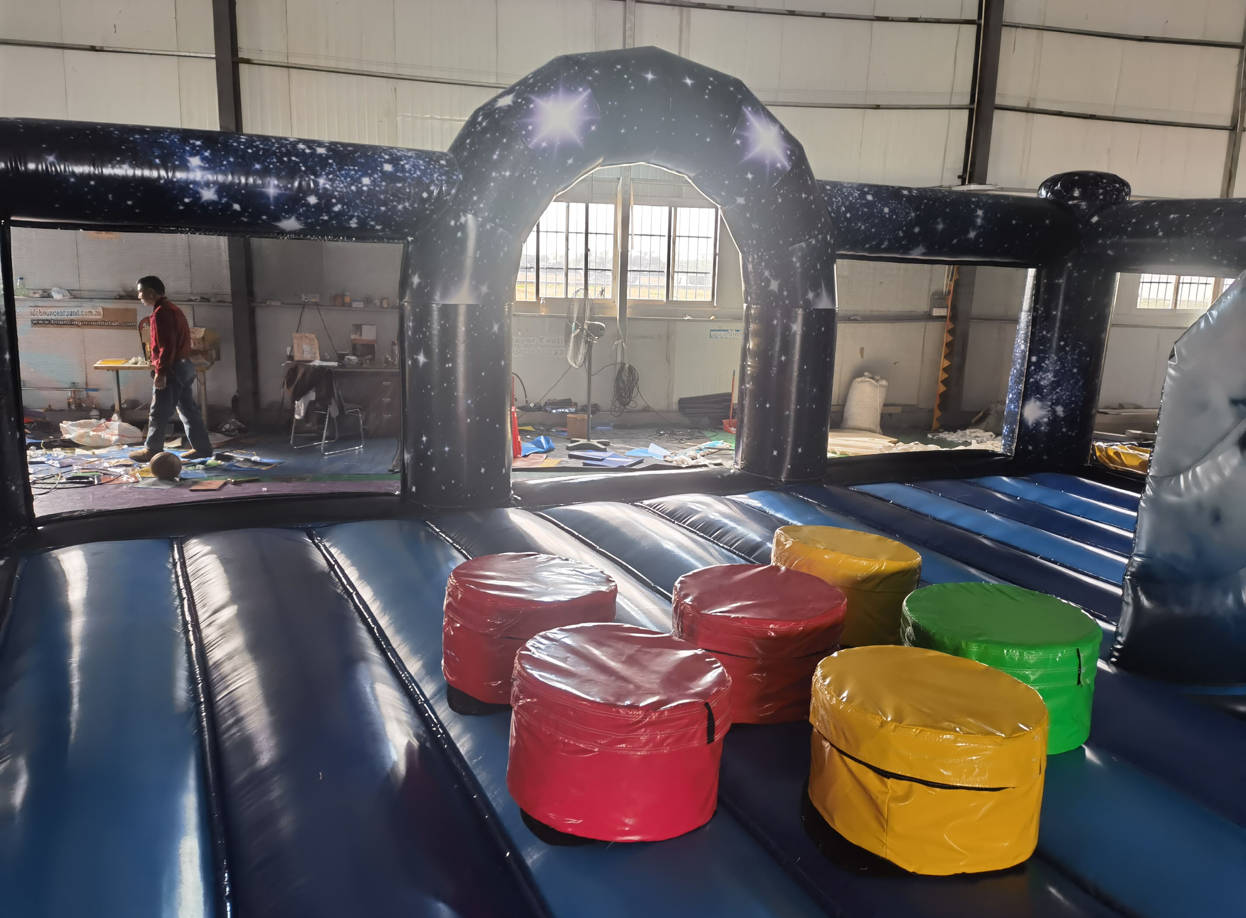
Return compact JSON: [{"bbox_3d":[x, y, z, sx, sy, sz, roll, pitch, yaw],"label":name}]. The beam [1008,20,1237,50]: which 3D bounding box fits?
[{"bbox_3d":[5.820,-4.890,11.250,3.150,0.080,0.110,0,12,-10],"label":"beam"}]

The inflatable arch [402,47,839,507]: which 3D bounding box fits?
[{"bbox_3d":[0.100,-1.190,6.260,3.032,2.751,0.660,-4,13,-24],"label":"inflatable arch"}]

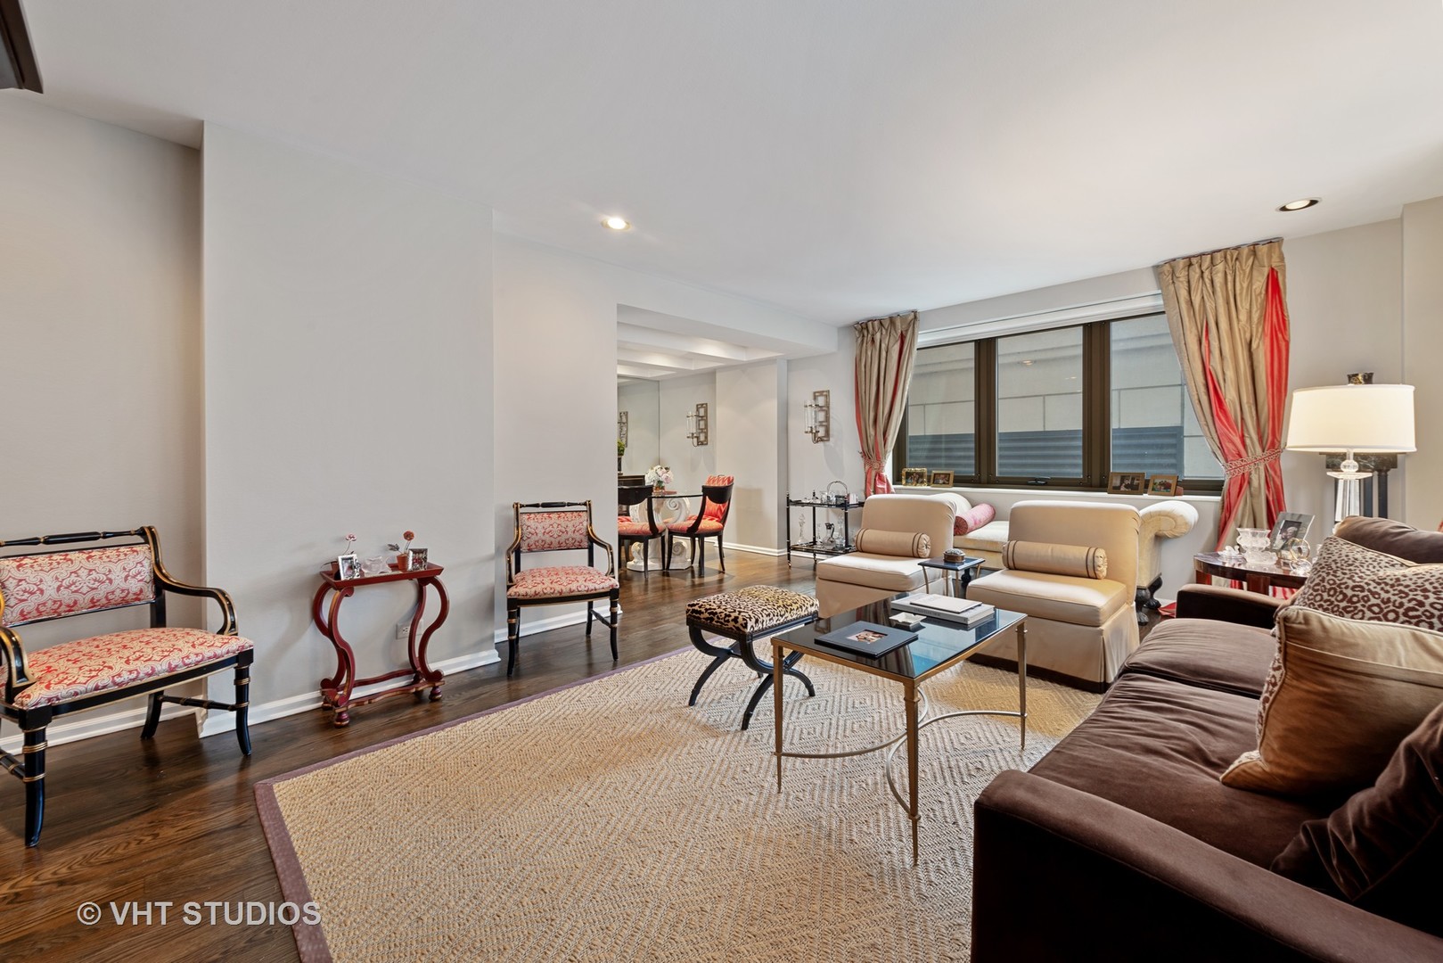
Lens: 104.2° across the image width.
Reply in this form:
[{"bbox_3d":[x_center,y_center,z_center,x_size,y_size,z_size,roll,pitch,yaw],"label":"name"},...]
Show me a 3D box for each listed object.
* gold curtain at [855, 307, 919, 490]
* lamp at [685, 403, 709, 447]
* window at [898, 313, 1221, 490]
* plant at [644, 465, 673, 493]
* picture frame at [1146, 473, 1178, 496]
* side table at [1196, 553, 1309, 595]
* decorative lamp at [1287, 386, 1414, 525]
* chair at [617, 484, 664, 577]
[{"bbox_3d":[1.571,-0.349,5.450,0.640,2.450,0.190,2,3,45],"label":"gold curtain"},{"bbox_3d":[-0.332,-0.723,7.278,0.200,0.550,0.250,2,3,45],"label":"lamp"},{"bbox_3d":[2.596,-0.589,4.723,2.460,1.310,0.120,2,3,45],"label":"window"},{"bbox_3d":[-0.651,-0.035,5.860,0.290,0.320,0.290,0,2,0],"label":"plant"},{"bbox_3d":[3.098,0.029,3.938,0.065,0.141,0.160,-2,3,-44],"label":"picture frame"},{"bbox_3d":[2.723,0.703,2.650,0.740,0.620,0.750,-2,3,-44],"label":"side table"},{"bbox_3d":[2.962,-0.027,2.649,0.410,0.840,0.410,-2,3,-44],"label":"decorative lamp"},{"bbox_3d":[-0.797,0.462,5.410,0.460,0.860,0.560,0,2,13],"label":"chair"}]

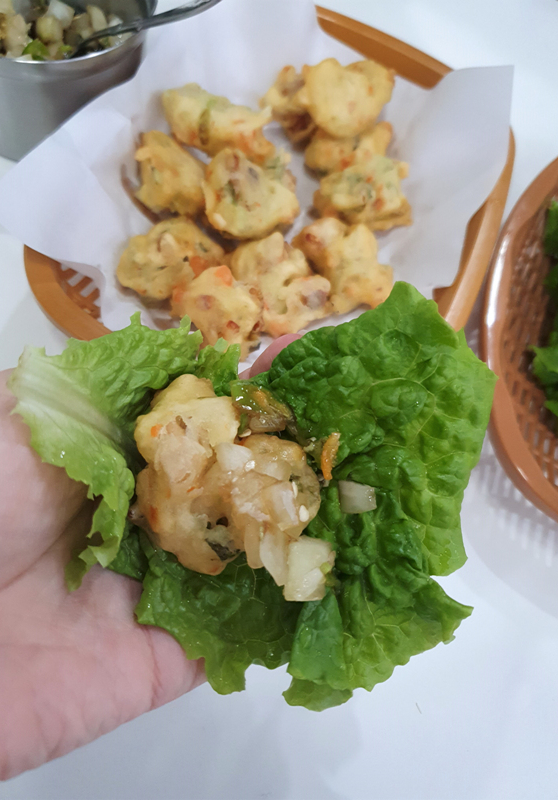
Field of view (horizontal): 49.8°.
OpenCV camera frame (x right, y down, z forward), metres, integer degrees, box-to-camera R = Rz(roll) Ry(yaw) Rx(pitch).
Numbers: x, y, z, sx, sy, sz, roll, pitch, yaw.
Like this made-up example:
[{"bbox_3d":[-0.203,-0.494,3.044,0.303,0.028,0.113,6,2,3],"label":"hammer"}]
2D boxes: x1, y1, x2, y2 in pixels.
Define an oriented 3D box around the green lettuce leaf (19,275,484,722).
[{"bbox_3d":[-0.007,0.026,0.180,0.130,0.055,0.118,3,61,-5],"label":"green lettuce leaf"}]

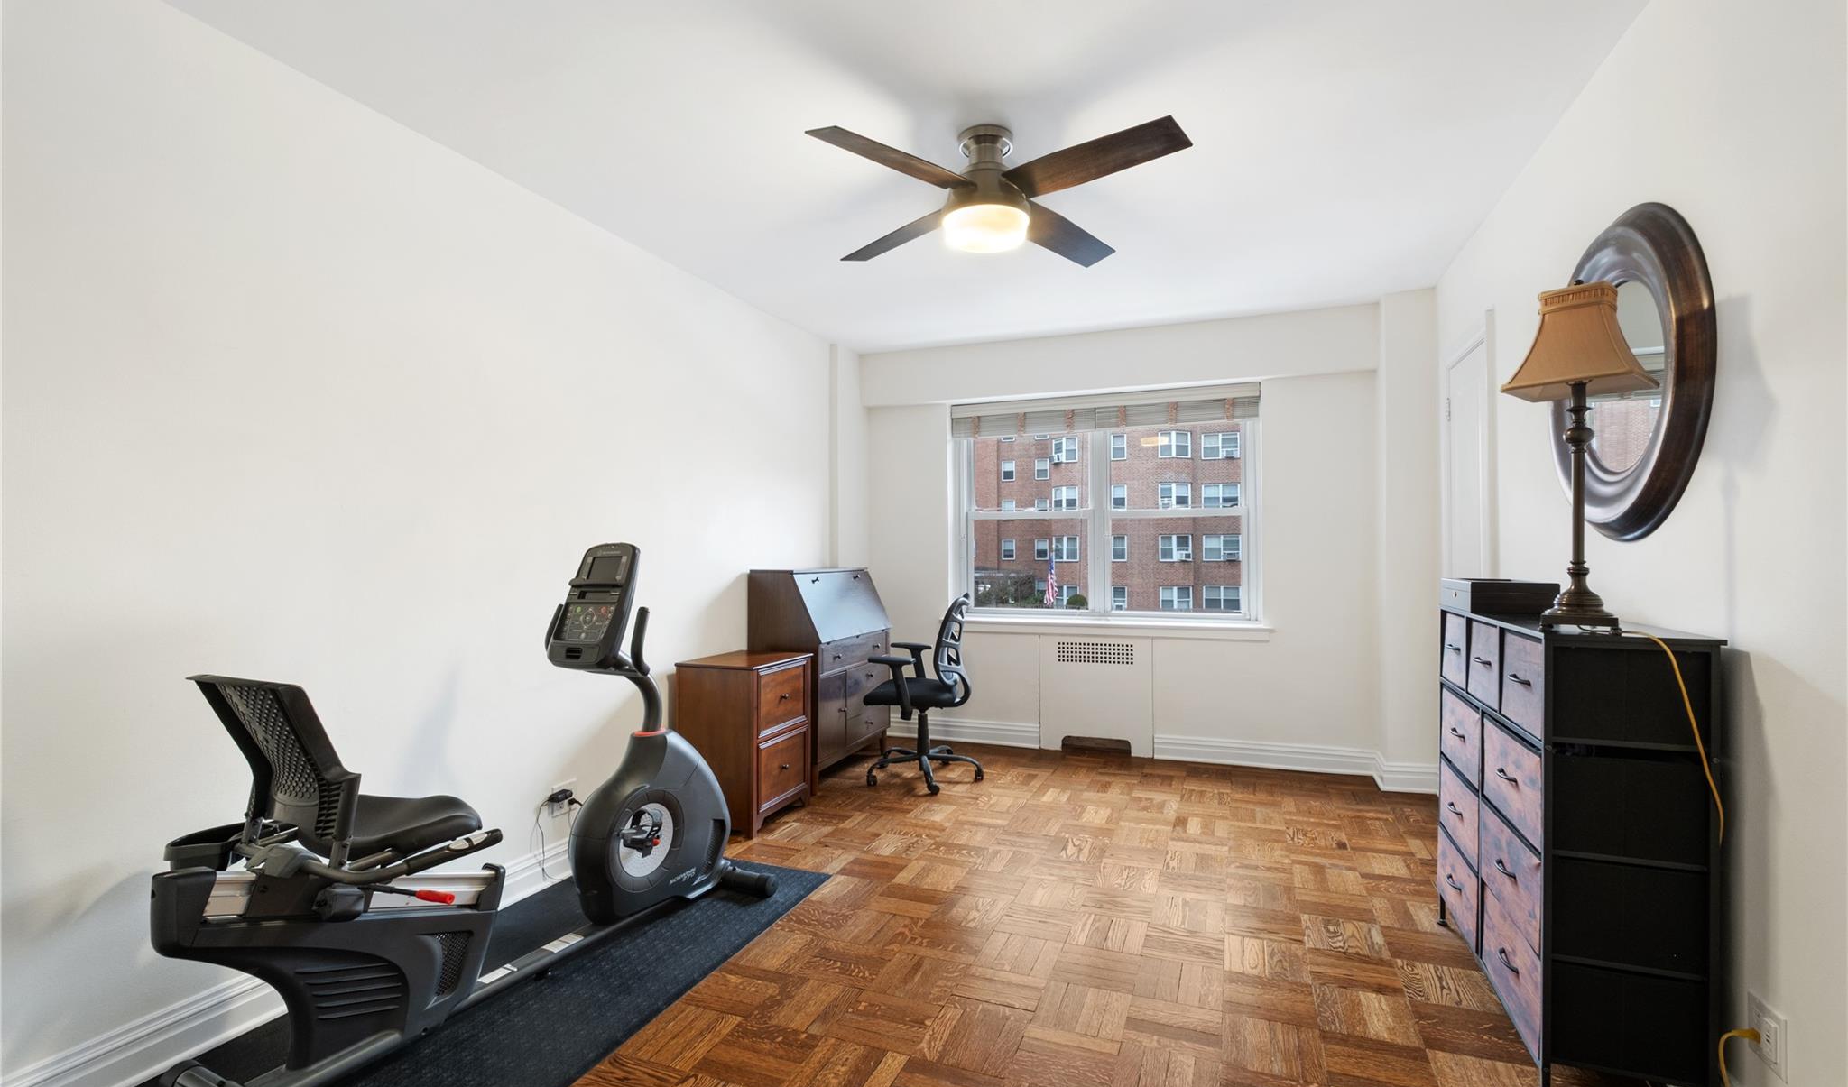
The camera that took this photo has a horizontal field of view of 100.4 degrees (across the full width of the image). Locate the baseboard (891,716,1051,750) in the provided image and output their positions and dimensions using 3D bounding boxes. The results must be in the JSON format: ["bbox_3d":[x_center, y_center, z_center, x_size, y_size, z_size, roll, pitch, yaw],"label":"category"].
[{"bbox_3d":[0.217,1.207,5.001,1.103,0.147,0.025,0,-1,20],"label":"baseboard"}]

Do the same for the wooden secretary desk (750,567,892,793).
[{"bbox_3d":[-0.558,0.711,4.375,0.423,1.125,0.876,0,-1,22],"label":"wooden secretary desk"}]

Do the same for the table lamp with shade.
[{"bbox_3d":[1.490,-0.200,1.750,0.227,0.797,0.227,0,-1,-38],"label":"table lamp with shade"}]

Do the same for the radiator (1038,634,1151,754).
[{"bbox_3d":[1.053,0.925,4.705,0.680,0.711,0.092,0,-1,20],"label":"radiator"}]

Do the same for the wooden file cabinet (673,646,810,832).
[{"bbox_3d":[-0.835,0.904,3.590,0.447,0.723,0.502,0,-1,22],"label":"wooden file cabinet"}]

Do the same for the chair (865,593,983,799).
[{"bbox_3d":[0.014,0.772,4.171,0.606,0.998,0.637,0,-1,17],"label":"chair"}]

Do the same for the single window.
[{"bbox_3d":[1.070,-0.212,4.751,1.825,1.298,0.110,0,-1,20],"label":"single window"}]

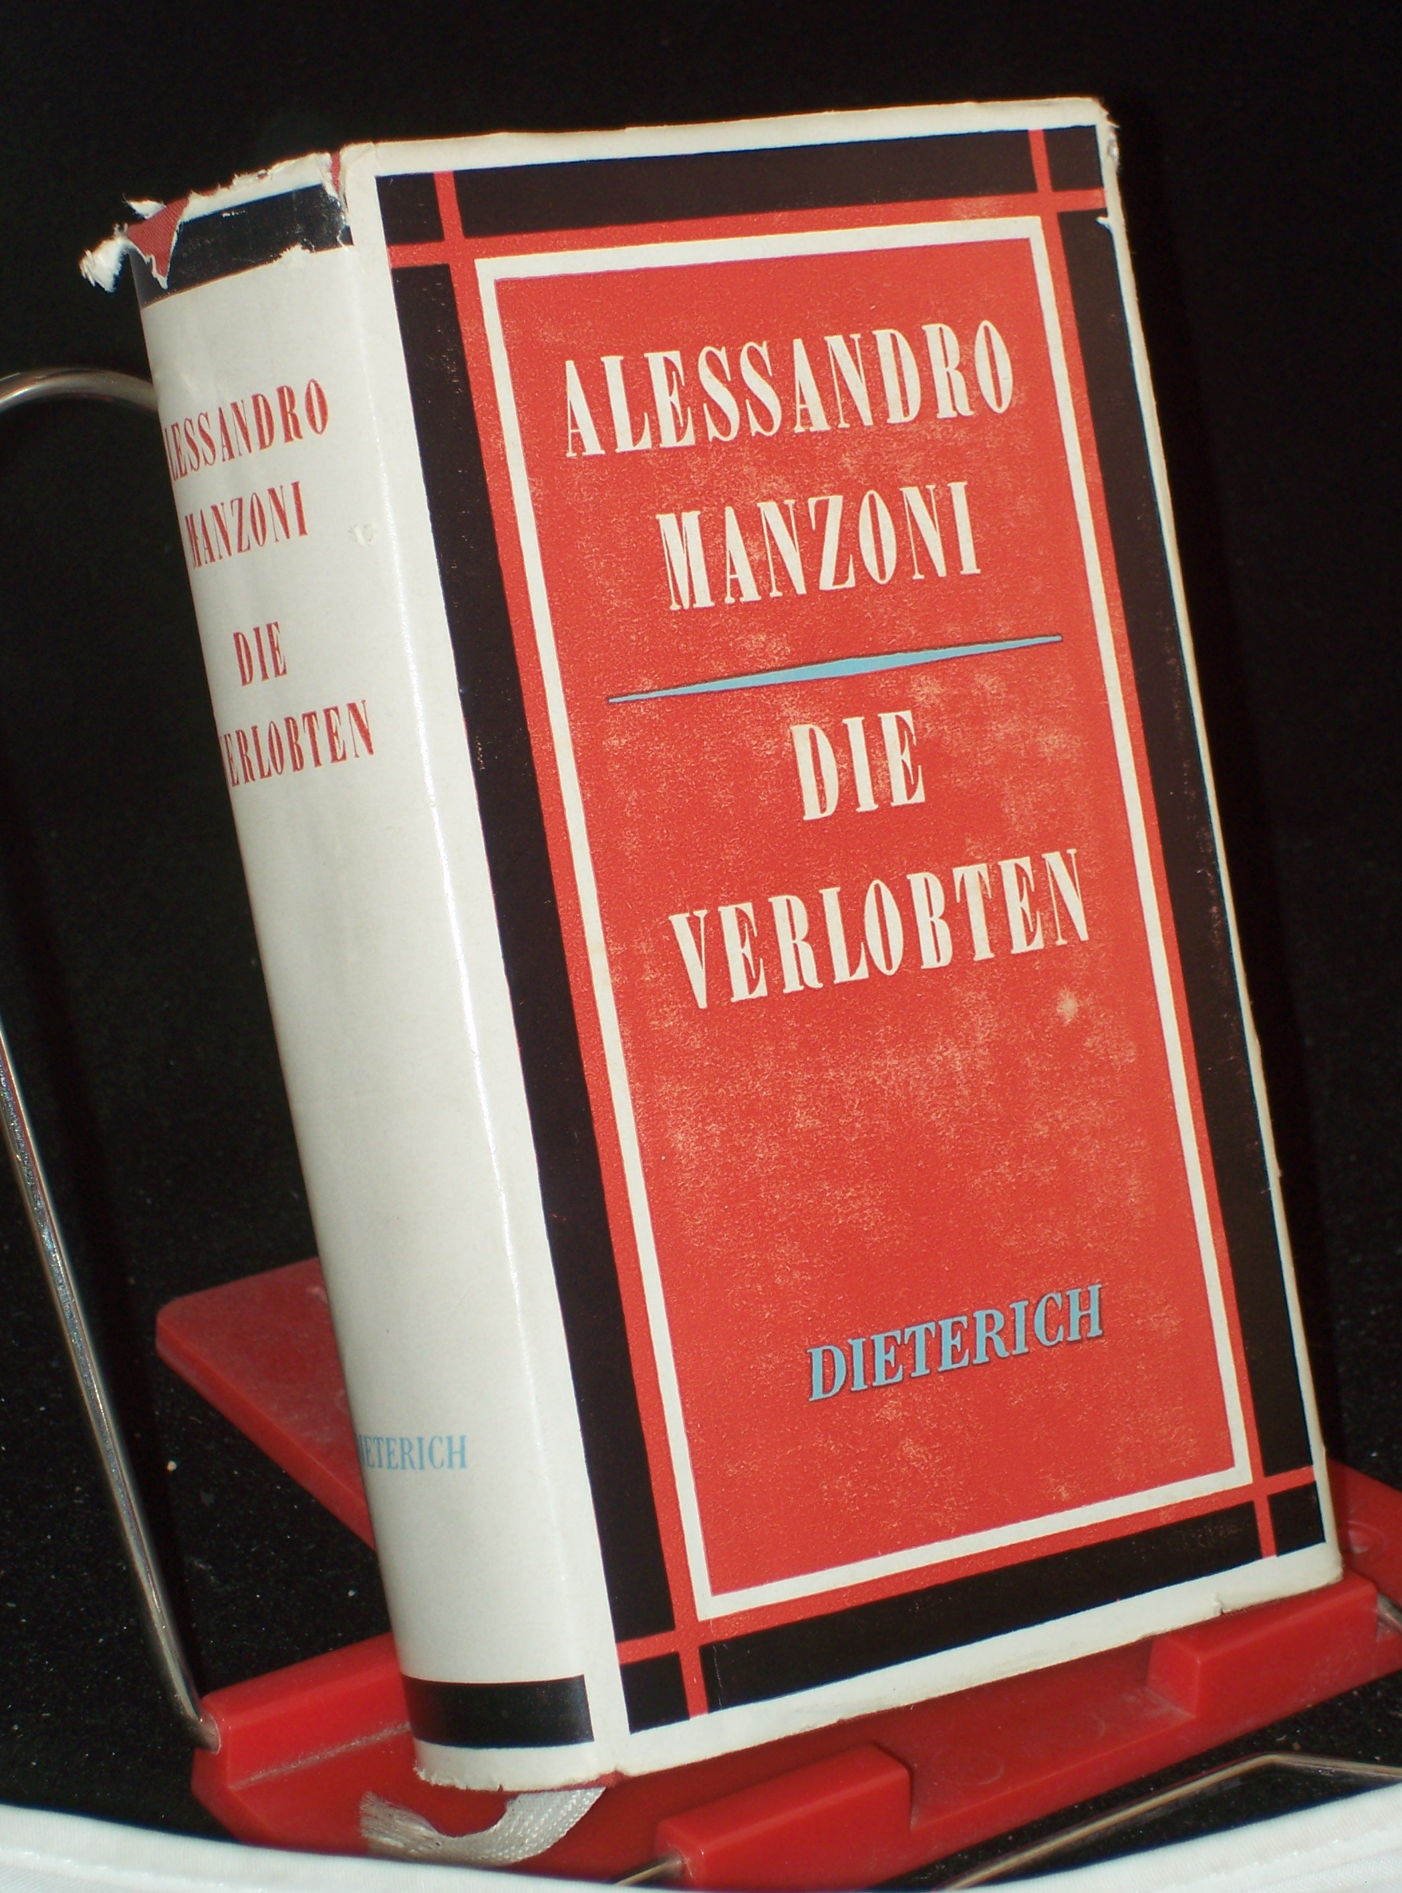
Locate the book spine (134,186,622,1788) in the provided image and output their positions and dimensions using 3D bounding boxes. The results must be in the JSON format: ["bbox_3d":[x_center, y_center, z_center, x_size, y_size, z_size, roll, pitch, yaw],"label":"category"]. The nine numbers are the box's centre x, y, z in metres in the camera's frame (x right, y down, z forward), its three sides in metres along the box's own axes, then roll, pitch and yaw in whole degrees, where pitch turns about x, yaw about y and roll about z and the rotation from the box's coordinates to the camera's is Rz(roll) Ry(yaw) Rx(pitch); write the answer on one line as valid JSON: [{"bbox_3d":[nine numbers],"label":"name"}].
[{"bbox_3d":[-0.036,0.004,0.620,0.016,0.178,0.042,-9,0,-35],"label":"book spine"}]

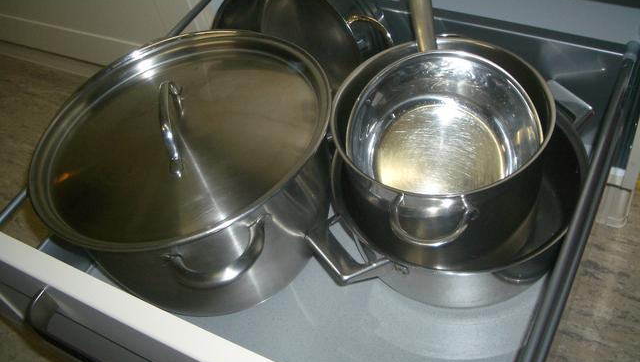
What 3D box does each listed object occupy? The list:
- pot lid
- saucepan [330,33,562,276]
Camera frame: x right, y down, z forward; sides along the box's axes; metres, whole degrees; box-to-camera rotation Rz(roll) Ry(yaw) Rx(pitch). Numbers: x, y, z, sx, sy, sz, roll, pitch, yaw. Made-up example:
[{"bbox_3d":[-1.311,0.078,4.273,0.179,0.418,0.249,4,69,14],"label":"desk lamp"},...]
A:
[{"bbox_3d":[-0.158,-0.070,0.698,0.337,0.048,0.337,-7,49,8],"label":"pot lid"},{"bbox_3d":[0.144,-0.037,0.755,0.244,0.132,0.313,1,51,15],"label":"saucepan"}]

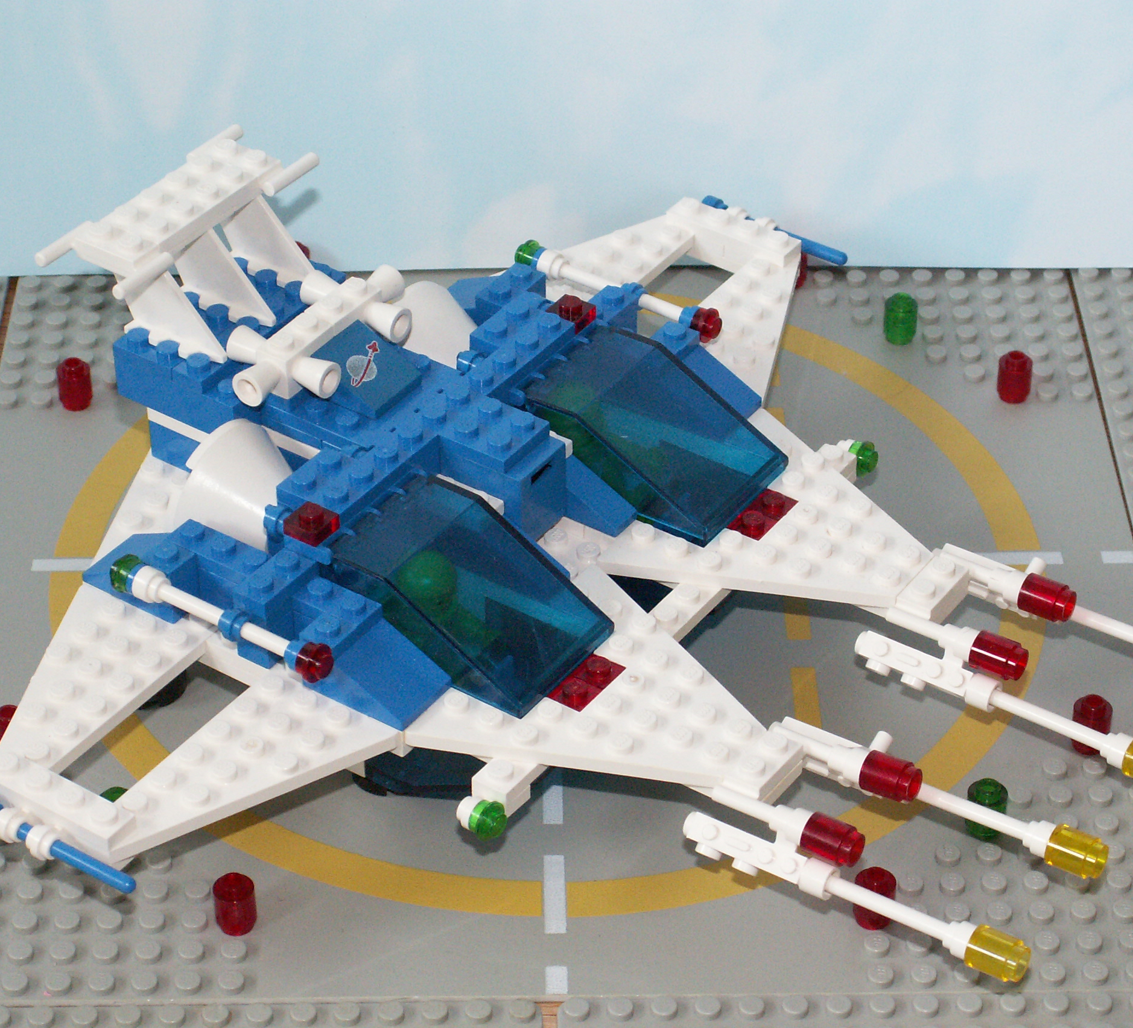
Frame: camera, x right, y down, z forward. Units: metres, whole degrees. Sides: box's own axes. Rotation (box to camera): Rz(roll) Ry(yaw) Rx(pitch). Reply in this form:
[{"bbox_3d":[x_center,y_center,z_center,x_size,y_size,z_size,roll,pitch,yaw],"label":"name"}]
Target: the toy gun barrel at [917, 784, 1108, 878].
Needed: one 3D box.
[{"bbox_3d":[0.081,0.057,0.562,0.040,0.008,0.008,20,42,28],"label":"toy gun barrel"}]

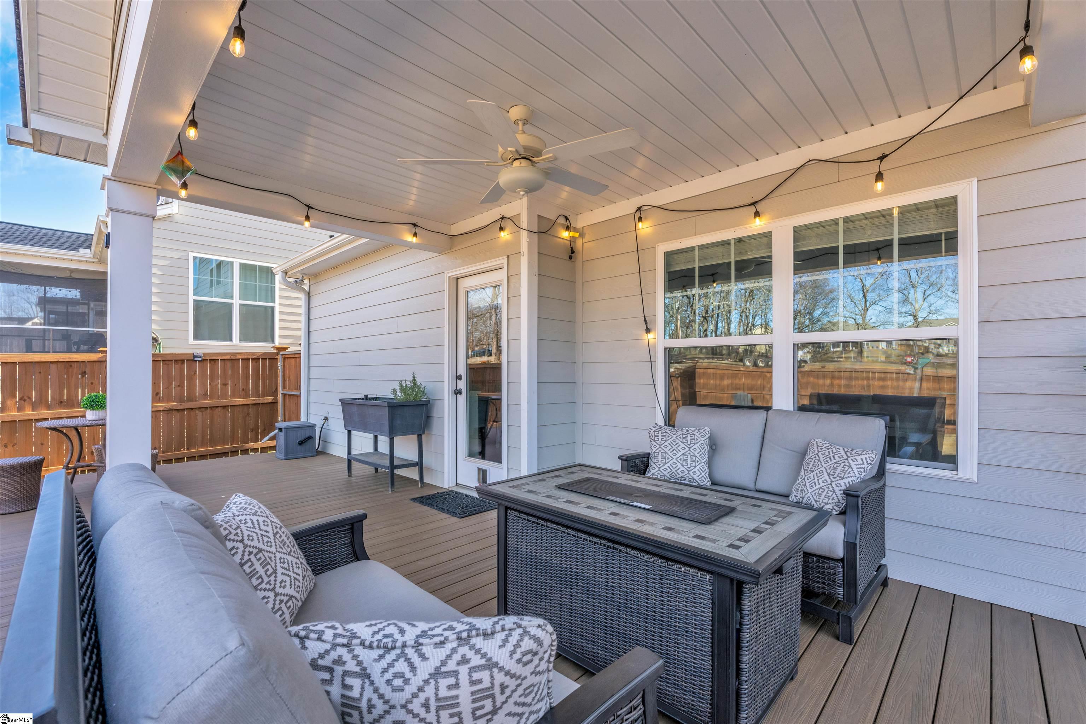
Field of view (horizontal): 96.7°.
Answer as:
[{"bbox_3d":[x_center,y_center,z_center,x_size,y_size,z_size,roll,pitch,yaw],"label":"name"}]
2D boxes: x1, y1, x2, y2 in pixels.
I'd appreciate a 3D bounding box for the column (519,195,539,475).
[{"bbox_3d":[-0.113,-0.062,3.958,0.105,2.550,0.115,-1,-1,45],"label":"column"}]

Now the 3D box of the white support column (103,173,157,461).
[{"bbox_3d":[-2.609,0.040,3.048,0.240,2.310,0.240,-1,-1,45],"label":"white support column"}]

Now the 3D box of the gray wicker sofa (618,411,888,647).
[{"bbox_3d":[1.145,0.736,2.724,1.242,0.910,0.835,-1,-1,45],"label":"gray wicker sofa"}]

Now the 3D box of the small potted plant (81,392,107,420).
[{"bbox_3d":[-3.830,0.385,4.141,0.196,0.230,0.196,-1,-1,45],"label":"small potted plant"}]

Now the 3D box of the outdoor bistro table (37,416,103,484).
[{"bbox_3d":[-3.890,0.857,4.100,0.590,0.715,0.590,-1,-1,45],"label":"outdoor bistro table"}]

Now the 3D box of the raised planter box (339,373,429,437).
[{"bbox_3d":[-1.644,0.415,4.981,1.030,0.605,0.455,-1,-1,43],"label":"raised planter box"}]

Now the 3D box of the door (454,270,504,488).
[{"bbox_3d":[-0.535,0.185,4.458,0.795,2.025,0.055,-1,-1,45],"label":"door"}]

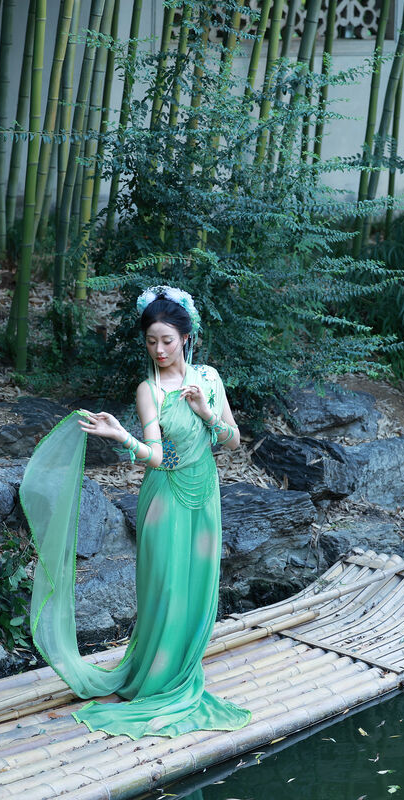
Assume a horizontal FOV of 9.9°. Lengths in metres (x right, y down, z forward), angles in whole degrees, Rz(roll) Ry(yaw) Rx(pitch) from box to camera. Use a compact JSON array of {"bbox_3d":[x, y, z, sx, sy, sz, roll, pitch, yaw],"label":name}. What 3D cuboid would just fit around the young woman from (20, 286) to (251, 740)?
[{"bbox_3d":[-0.250,0.390,8.940,0.920,1.660,0.640,3,12,15],"label":"young woman"}]

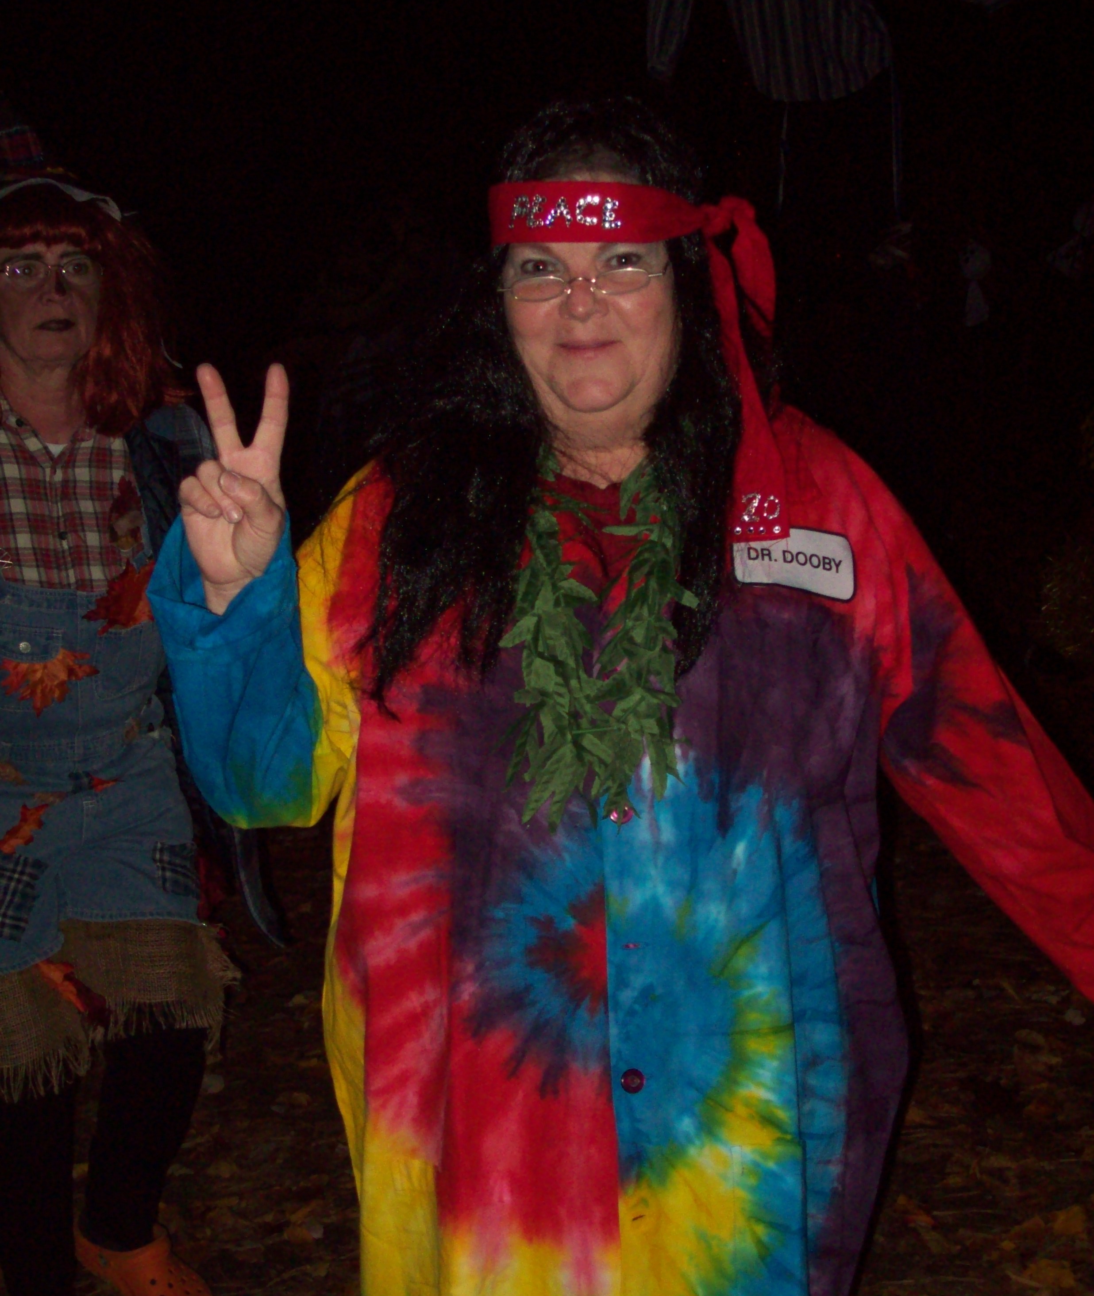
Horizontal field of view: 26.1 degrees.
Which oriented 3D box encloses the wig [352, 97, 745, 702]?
[{"bbox_3d":[0.002,-0.199,1.920,0.320,0.480,0.270,1,9,7],"label":"wig"}]

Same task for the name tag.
[{"bbox_3d":[0.192,-0.067,1.830,0.102,0.054,0.008,5,-20,-20],"label":"name tag"}]

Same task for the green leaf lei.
[{"bbox_3d":[0.041,-0.009,1.870,0.165,0.310,0.180,0,9,0],"label":"green leaf lei"}]

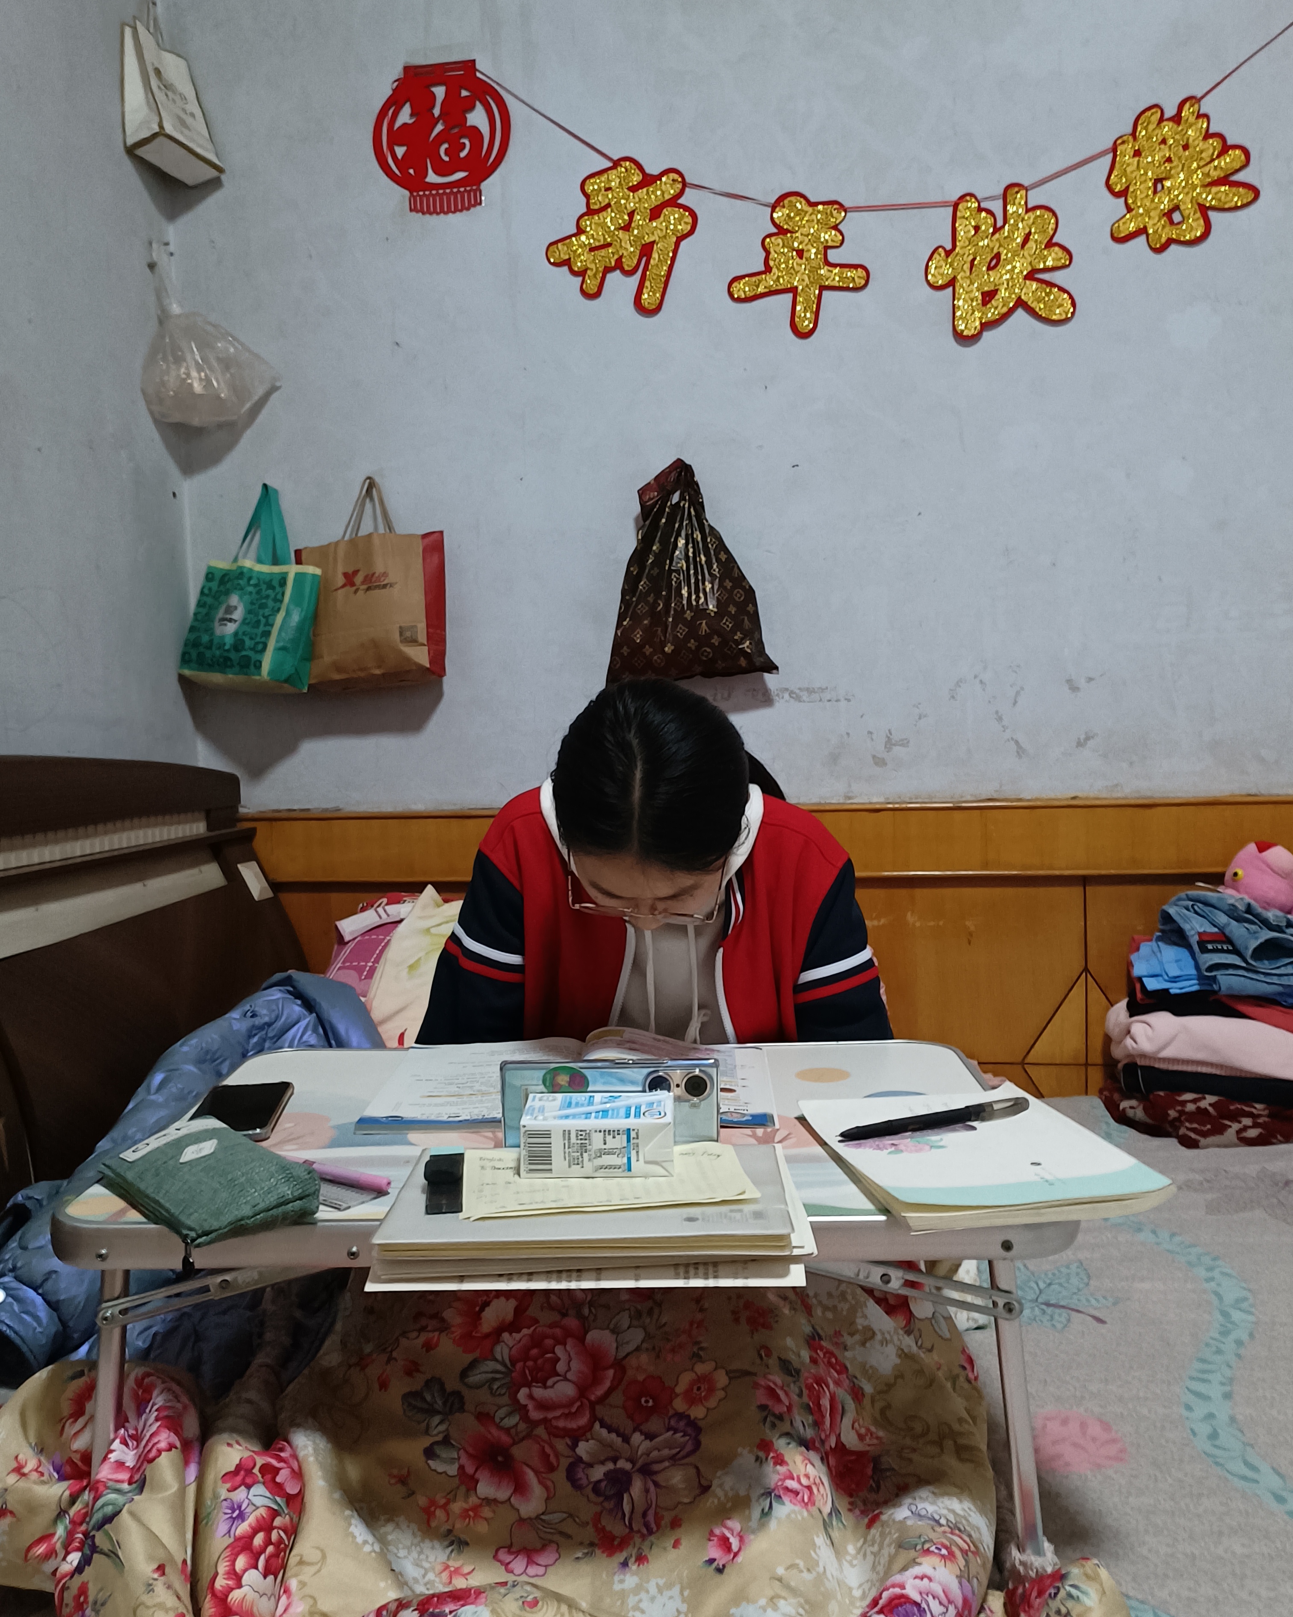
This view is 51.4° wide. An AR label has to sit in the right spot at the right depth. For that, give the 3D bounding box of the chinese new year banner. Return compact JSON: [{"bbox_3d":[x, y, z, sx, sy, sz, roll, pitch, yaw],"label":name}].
[{"bbox_3d":[0.294,-0.958,2.081,1.454,0.475,0.025,-1,4,3],"label":"chinese new year banner"}]

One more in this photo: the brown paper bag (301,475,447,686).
[{"bbox_3d":[-0.436,-0.354,2.120,0.205,0.325,0.110,-1,4,1],"label":"brown paper bag"}]

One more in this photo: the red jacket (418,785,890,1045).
[{"bbox_3d":[0.020,0.211,1.458,0.470,0.500,0.380,-1,4,0],"label":"red jacket"}]

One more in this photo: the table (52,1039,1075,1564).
[{"bbox_3d":[-0.048,0.385,1.129,0.704,0.265,0.472,-1,4,2],"label":"table"}]

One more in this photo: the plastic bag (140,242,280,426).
[{"bbox_3d":[-0.676,-0.730,2.080,0.200,0.270,0.160,-3,4,-25],"label":"plastic bag"}]

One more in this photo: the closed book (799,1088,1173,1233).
[{"bbox_3d":[0.232,0.245,0.990,0.178,0.026,0.245,-2,4,-11],"label":"closed book"}]

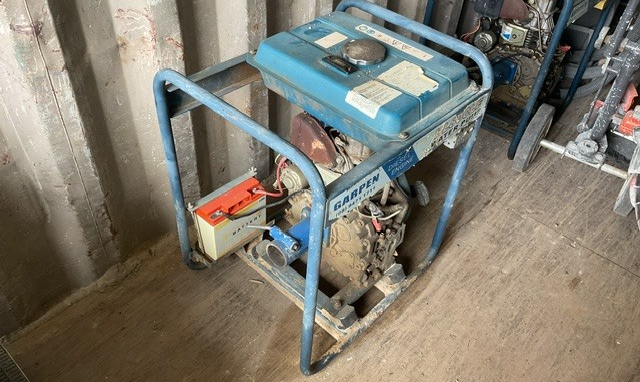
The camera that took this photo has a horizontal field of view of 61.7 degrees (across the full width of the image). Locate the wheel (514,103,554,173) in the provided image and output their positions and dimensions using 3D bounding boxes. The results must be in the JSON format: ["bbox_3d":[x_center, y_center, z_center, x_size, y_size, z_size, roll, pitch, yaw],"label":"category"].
[{"bbox_3d":[0.754,-0.181,1.890,0.041,0.252,0.252,27,47,24],"label":"wheel"}]

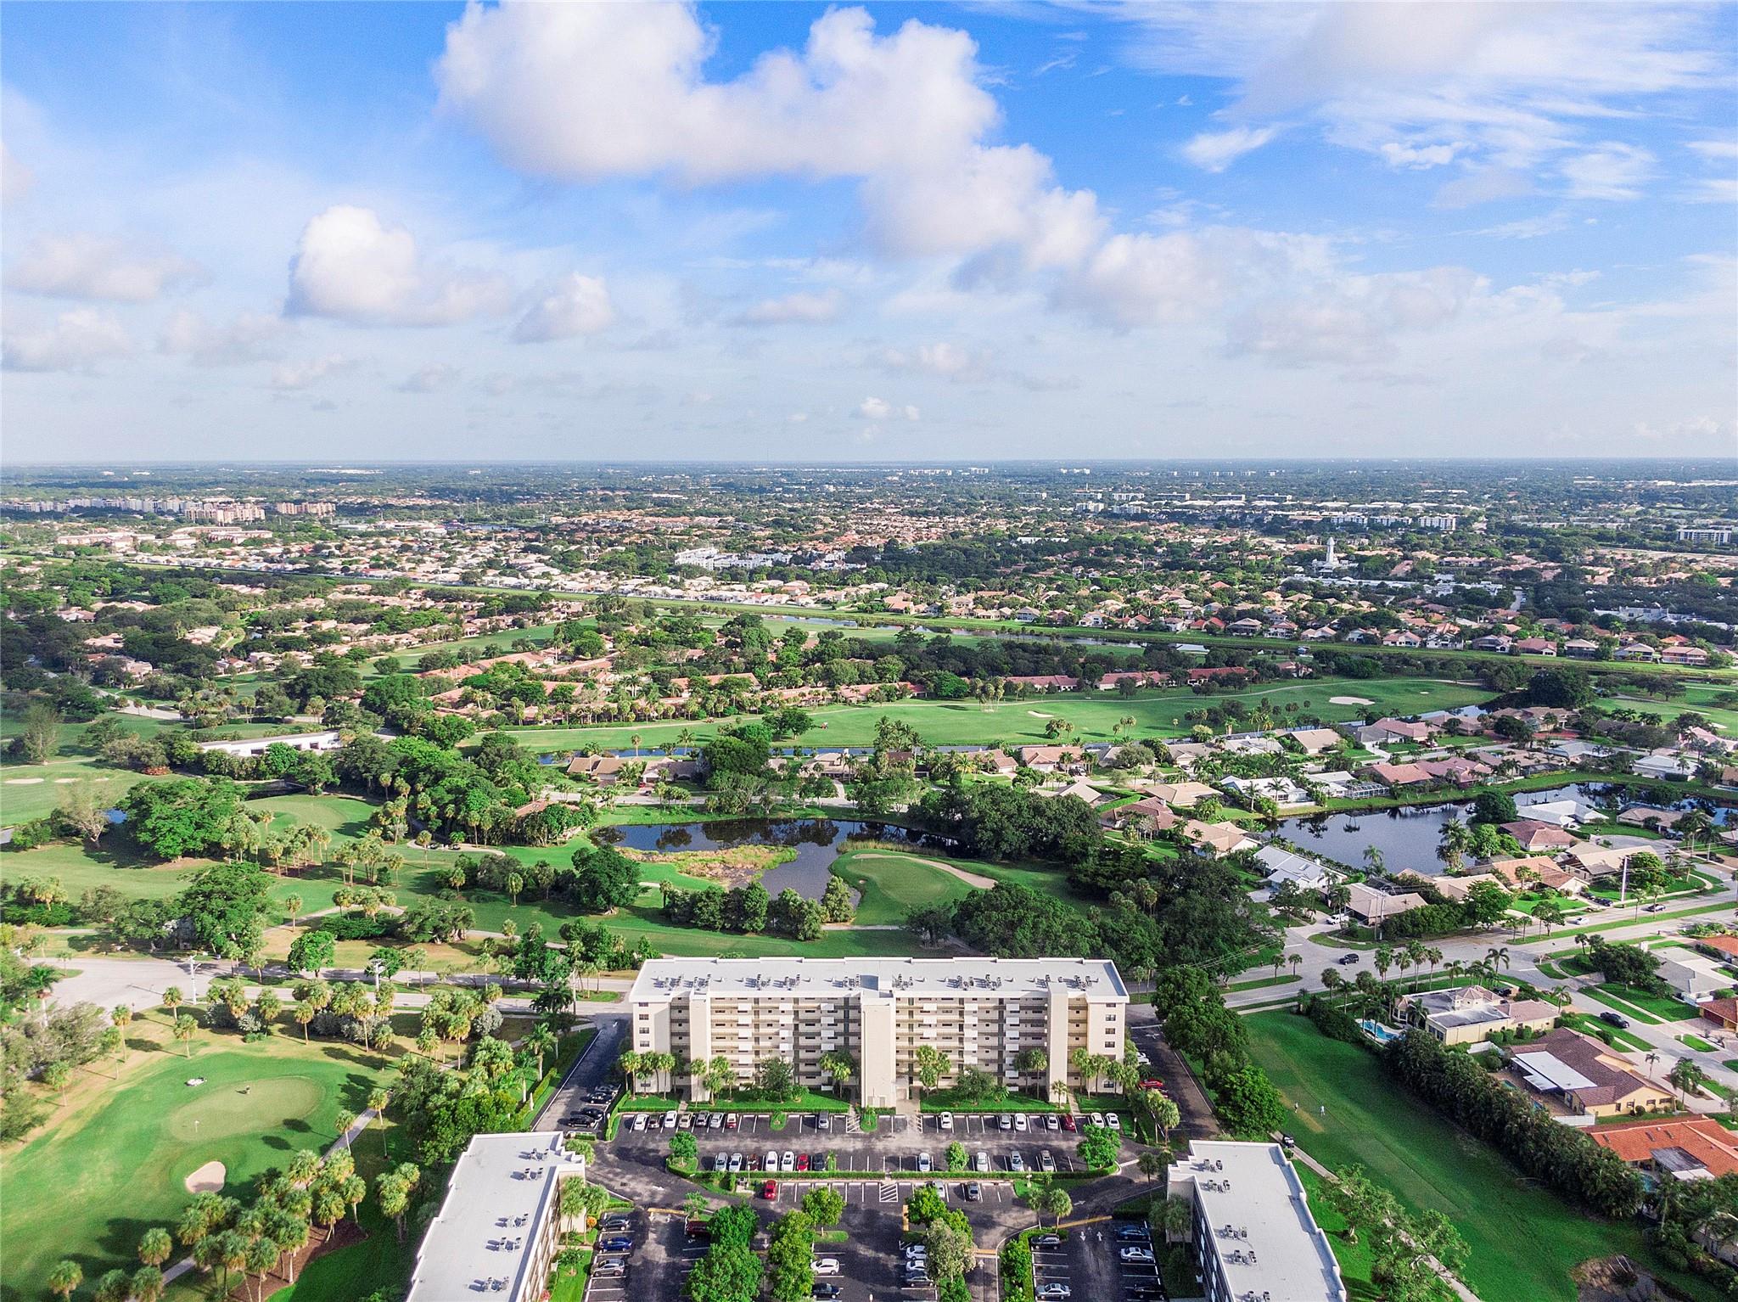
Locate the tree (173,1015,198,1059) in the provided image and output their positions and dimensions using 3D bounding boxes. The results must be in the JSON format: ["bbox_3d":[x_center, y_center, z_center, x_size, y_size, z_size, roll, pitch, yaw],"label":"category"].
[{"bbox_3d":[-138.067,77.930,243.645,4.700,9.200,4.700,0,9,0],"label":"tree"}]

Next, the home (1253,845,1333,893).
[{"bbox_3d":[117.810,62.360,343.750,20.500,5.000,24.500,-5,10,-27],"label":"home"}]

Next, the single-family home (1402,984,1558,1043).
[{"bbox_3d":[130.120,76.330,256.750,29.920,5.600,16.100,-2,10,-12],"label":"single-family home"}]

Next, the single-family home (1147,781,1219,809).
[{"bbox_3d":[110.700,49.970,419.780,23.000,4.800,22.000,-3,10,-17],"label":"single-family home"}]

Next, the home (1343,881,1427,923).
[{"bbox_3d":[135.170,66.460,320.150,20.500,4.500,17.000,-3,10,-20],"label":"home"}]

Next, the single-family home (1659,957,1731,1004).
[{"bbox_3d":[186.840,73.690,275.600,18.500,4.500,20.500,-2,10,-14],"label":"single-family home"}]

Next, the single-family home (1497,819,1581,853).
[{"bbox_3d":[209.660,57.210,375.560,18.500,4.500,19.500,-1,9,-4],"label":"single-family home"}]

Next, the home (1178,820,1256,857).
[{"bbox_3d":[108.631,57.614,374.329,19.500,5.500,20.500,-7,11,-35],"label":"home"}]

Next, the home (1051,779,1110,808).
[{"bbox_3d":[70.270,50.390,416.460,17.000,5.200,19.000,6,11,33],"label":"home"}]

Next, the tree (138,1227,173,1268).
[{"bbox_3d":[-103.071,88.530,174.956,4.900,10.000,4.900,0,9,0],"label":"tree"}]

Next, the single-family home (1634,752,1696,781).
[{"bbox_3d":[301.676,43.452,456.546,20.000,5.600,18.500,-9,13,-42],"label":"single-family home"}]

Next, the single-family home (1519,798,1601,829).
[{"bbox_3d":[226.616,53.521,396.333,21.000,5.600,20.500,-6,11,-33],"label":"single-family home"}]

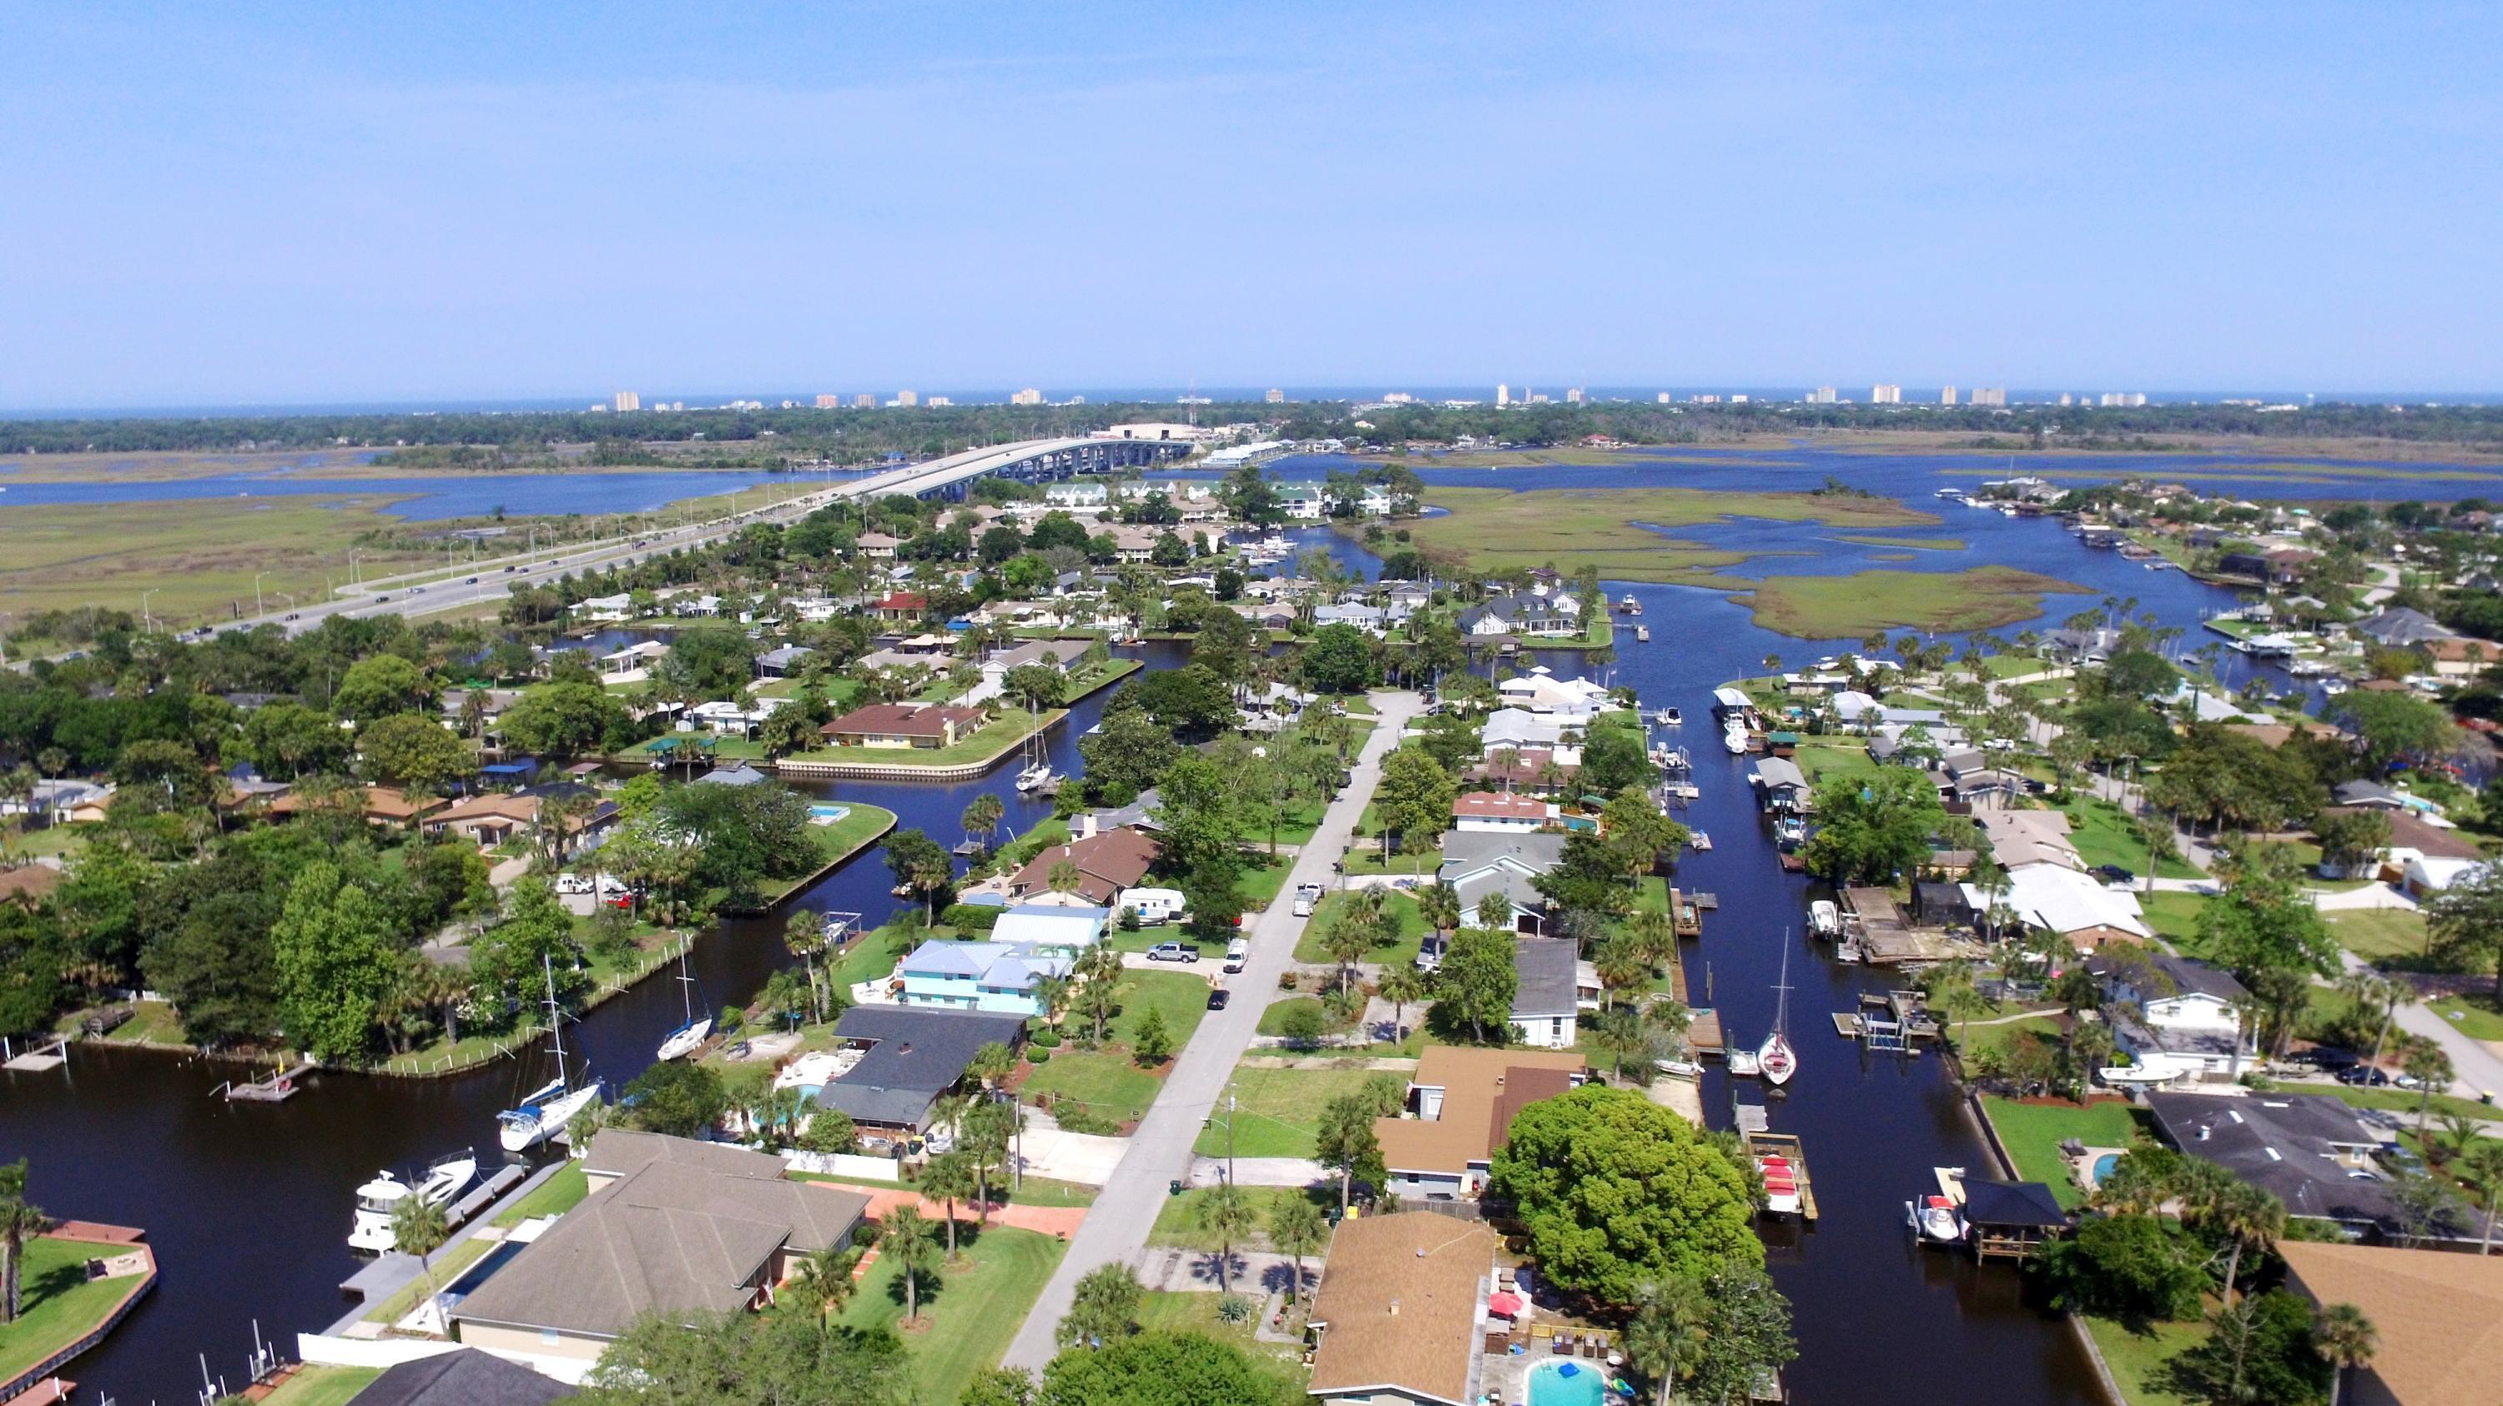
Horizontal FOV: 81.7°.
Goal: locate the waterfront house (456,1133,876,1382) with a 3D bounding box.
[{"bbox_3d":[-42.926,38.874,106.828,25.370,6.000,24.290,2,12,12],"label":"waterfront house"}]

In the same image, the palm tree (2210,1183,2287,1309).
[{"bbox_3d":[68.674,37.659,100.064,4.904,9.775,4.904,0,12,0],"label":"palm tree"}]

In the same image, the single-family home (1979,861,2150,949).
[{"bbox_3d":[94.013,23.977,169.044,17.600,4.200,21.600,2,13,12],"label":"single-family home"}]

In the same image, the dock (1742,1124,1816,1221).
[{"bbox_3d":[42.692,38.668,117.319,5.000,1.700,13.300,2,13,12],"label":"dock"}]

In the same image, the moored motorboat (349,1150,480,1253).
[{"bbox_3d":[-65.494,38.456,114.092,3.800,4.500,10.600,3,13,15],"label":"moored motorboat"}]

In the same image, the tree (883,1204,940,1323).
[{"bbox_3d":[-23.112,38.112,97.496,3.699,8.457,3.699,-4,13,-15],"label":"tree"}]

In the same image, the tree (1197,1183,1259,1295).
[{"bbox_3d":[-1.649,38.089,102.896,4.264,8.648,4.264,0,12,0],"label":"tree"}]

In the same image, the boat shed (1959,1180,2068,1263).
[{"bbox_3d":[57.967,39.158,110.574,6.749,5.200,6.313,2,12,10],"label":"boat shed"}]

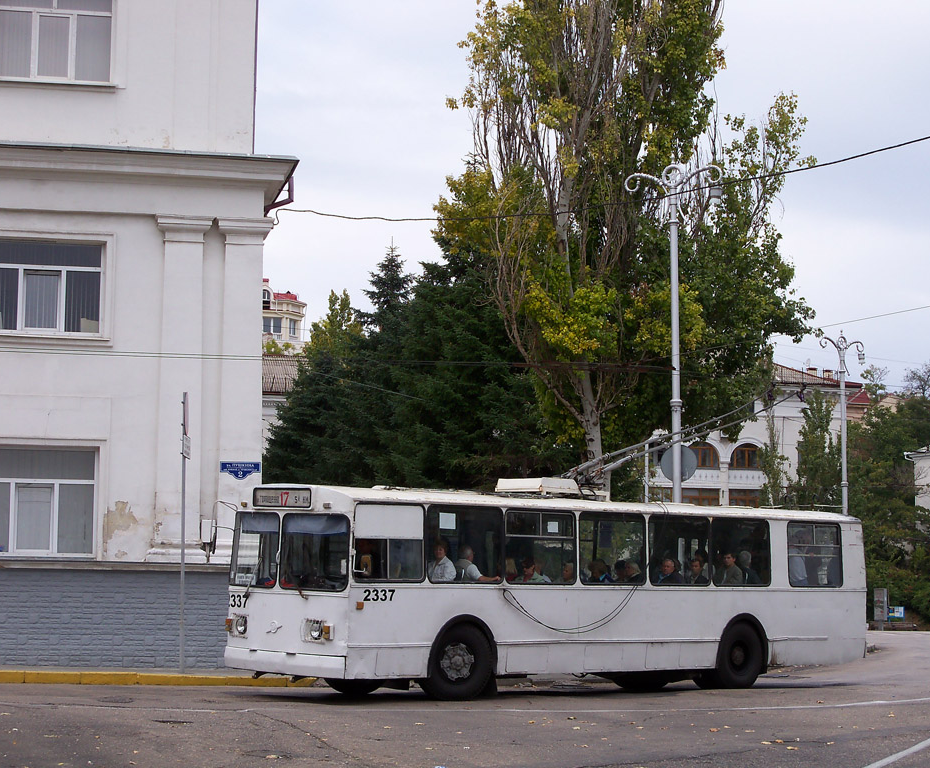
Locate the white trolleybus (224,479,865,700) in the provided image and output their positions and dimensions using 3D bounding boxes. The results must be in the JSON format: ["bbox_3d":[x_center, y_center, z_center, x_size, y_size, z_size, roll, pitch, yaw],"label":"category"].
[{"bbox_3d":[1.740,3.099,31.724,11.780,3.140,2.500,6,-8,-43],"label":"white trolleybus"}]

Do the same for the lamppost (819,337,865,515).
[{"bbox_3d":[11.426,3.198,62.531,0.500,9.670,2.000,-5,-8,44],"label":"lamppost"}]

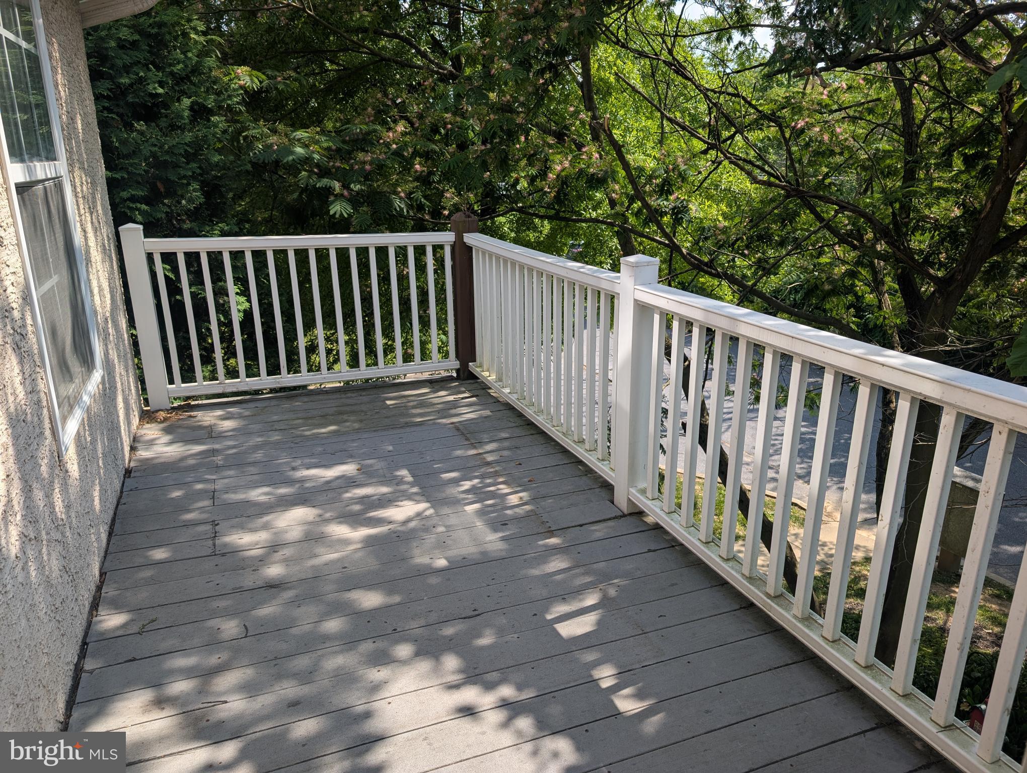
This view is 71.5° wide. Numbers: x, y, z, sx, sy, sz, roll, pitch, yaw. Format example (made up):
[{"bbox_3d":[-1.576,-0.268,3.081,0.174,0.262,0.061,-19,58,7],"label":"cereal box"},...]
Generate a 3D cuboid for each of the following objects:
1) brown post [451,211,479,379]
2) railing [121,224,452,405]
[{"bbox_3d":[-0.311,-0.582,4.684,0.136,1.095,0.136,-7,19,-20],"label":"brown post"},{"bbox_3d":[-1.287,-0.487,4.423,1.900,1.088,0.115,-6,18,-18],"label":"railing"}]

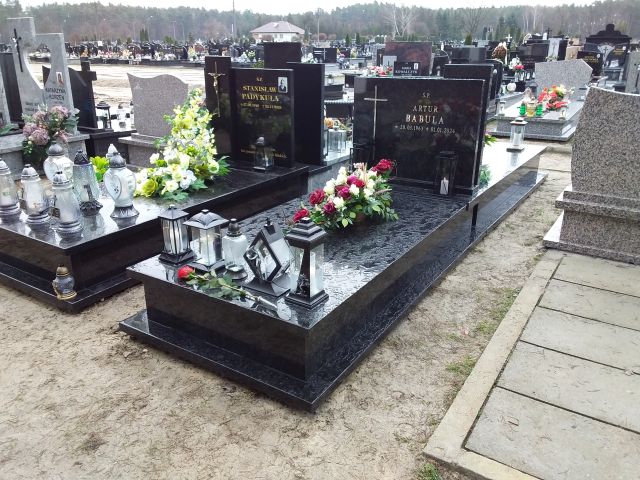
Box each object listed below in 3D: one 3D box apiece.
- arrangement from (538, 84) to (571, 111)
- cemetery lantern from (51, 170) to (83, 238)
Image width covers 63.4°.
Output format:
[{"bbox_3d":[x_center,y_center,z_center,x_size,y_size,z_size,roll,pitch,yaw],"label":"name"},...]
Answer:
[{"bbox_3d":[3.823,-2.337,8.466,0.470,0.397,0.366,13,24,31],"label":"arrangement"},{"bbox_3d":[-1.286,-0.200,2.628,0.122,0.289,0.122,13,24,31],"label":"cemetery lantern"}]

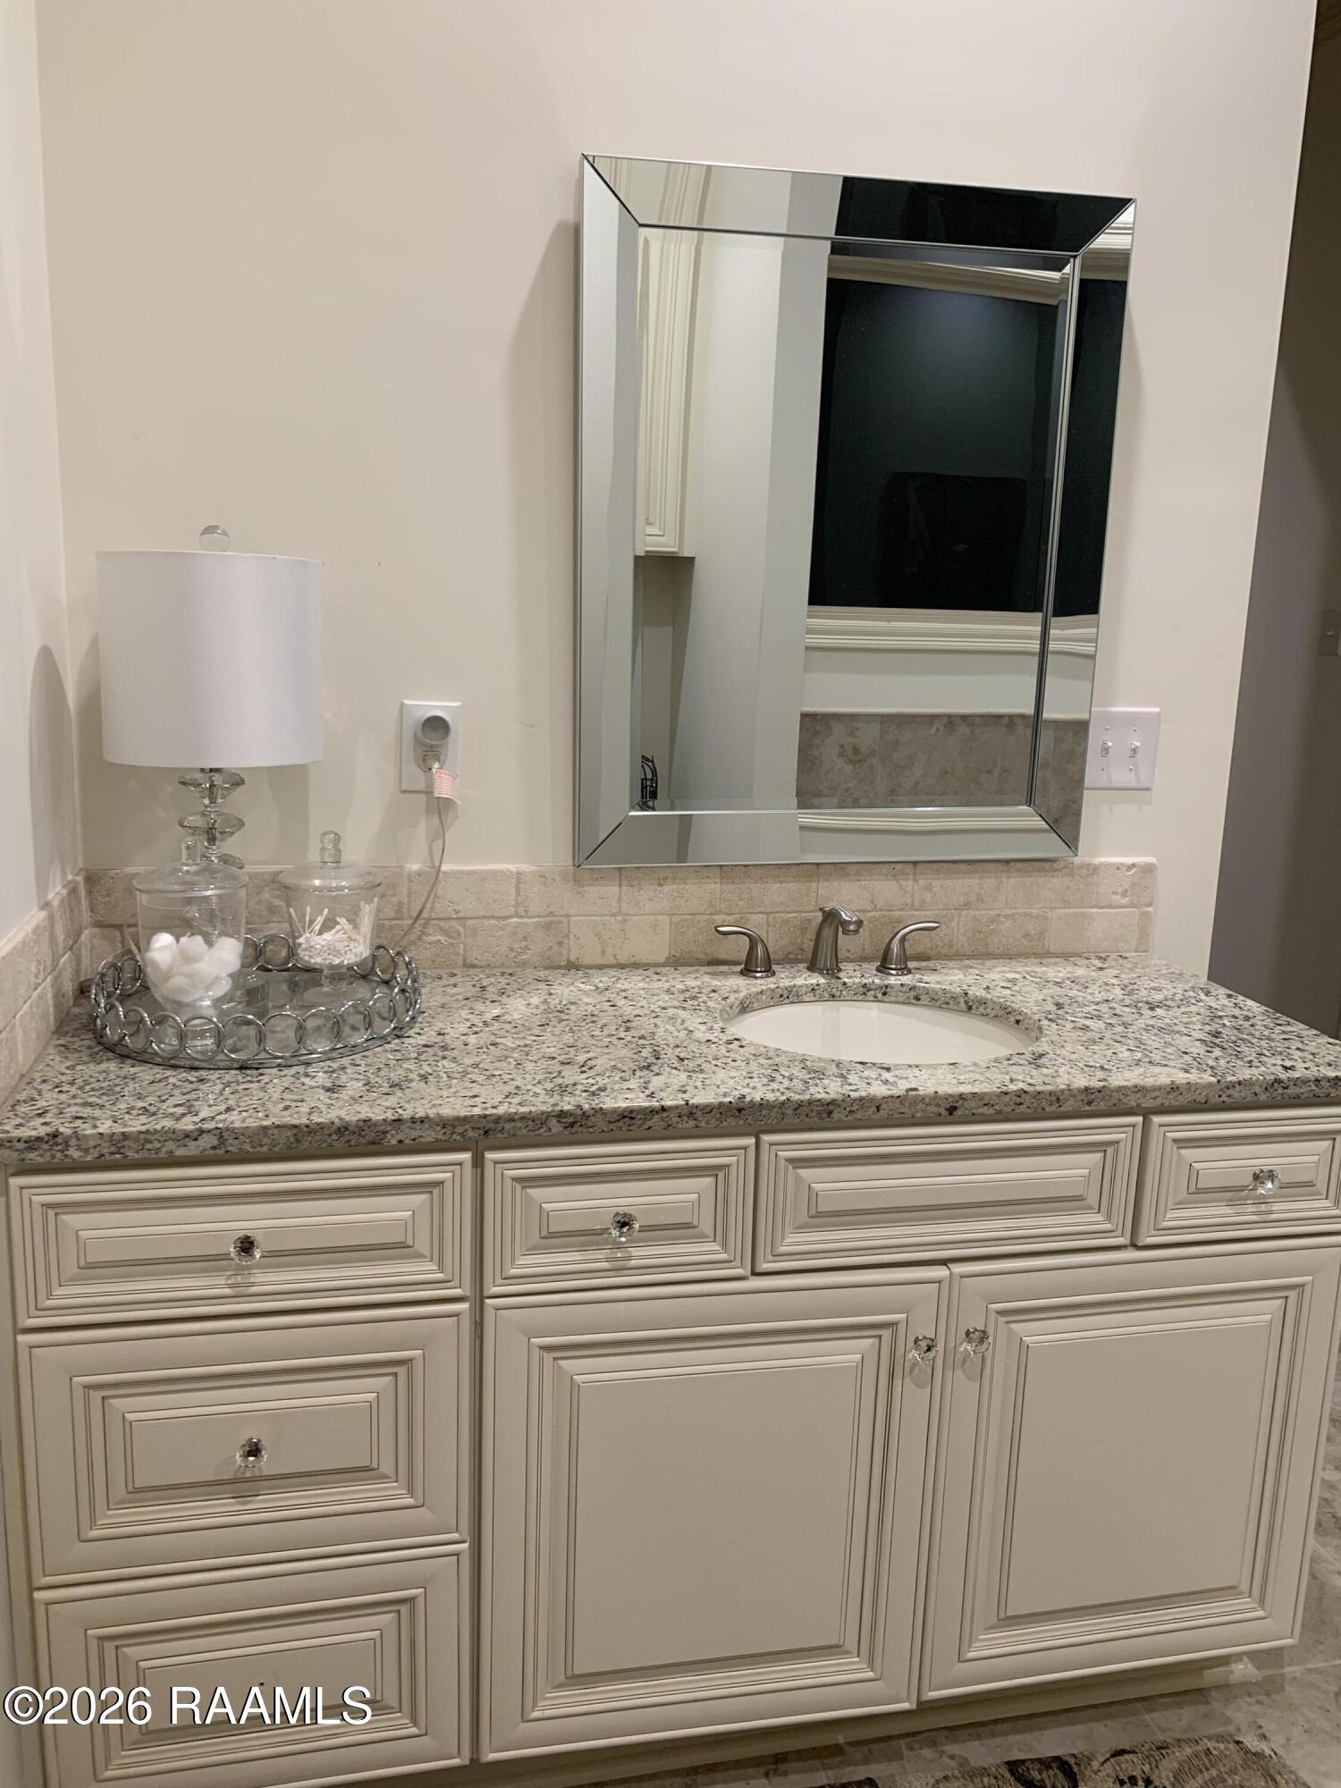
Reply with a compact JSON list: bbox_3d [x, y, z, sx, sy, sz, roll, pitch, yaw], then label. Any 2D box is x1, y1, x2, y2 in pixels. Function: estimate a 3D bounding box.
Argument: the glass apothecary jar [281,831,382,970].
[{"bbox_3d":[-0.434,0.025,1.728,0.126,0.210,0.126,-1,11,-11],"label":"glass apothecary jar"}]

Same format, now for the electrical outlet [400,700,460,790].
[{"bbox_3d":[-0.331,-0.202,1.857,0.079,0.125,0.011,-1,11,-11],"label":"electrical outlet"}]

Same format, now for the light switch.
[{"bbox_3d":[0.683,-0.220,2.042,0.124,0.124,0.015,-1,11,-11],"label":"light switch"}]

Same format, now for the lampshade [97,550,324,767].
[{"bbox_3d":[-0.541,-0.279,1.595,0.249,0.233,0.249,-1,11,-11],"label":"lampshade"}]

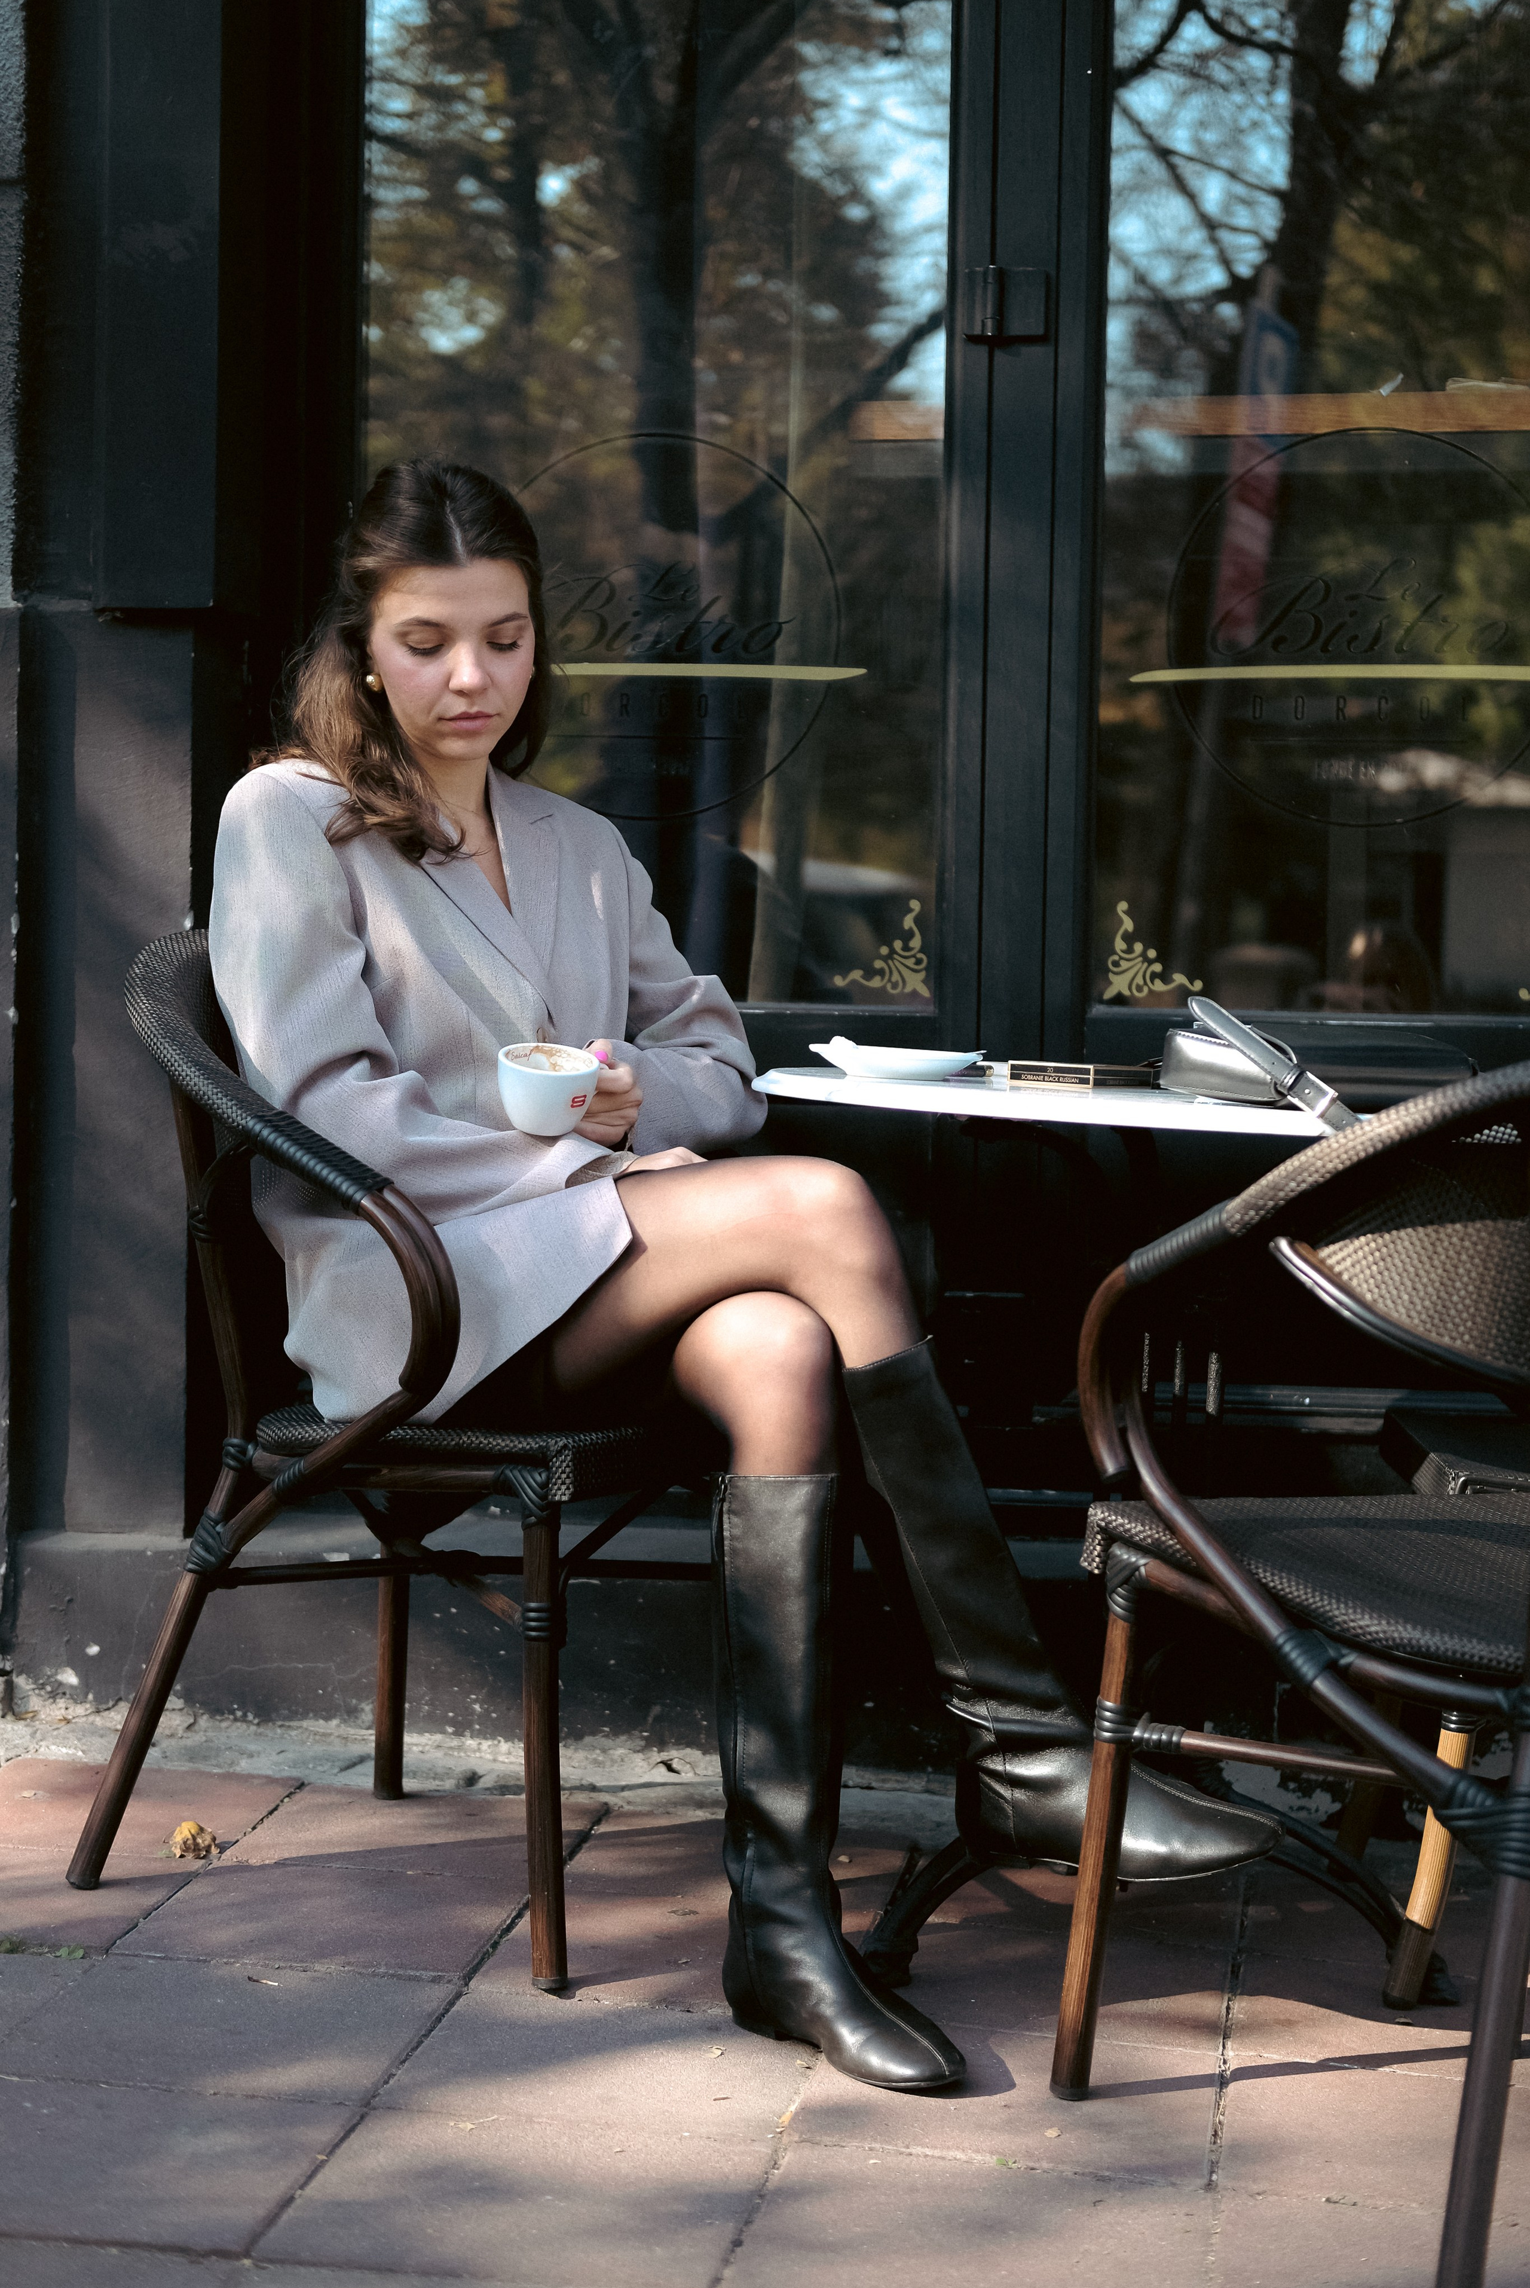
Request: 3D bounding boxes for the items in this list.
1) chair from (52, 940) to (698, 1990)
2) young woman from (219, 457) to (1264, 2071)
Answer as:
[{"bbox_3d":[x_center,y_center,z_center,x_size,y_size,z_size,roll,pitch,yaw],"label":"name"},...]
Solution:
[{"bbox_3d":[-0.302,0.244,3.078,0.580,0.860,0.540,3,4,30],"label":"chair"},{"bbox_3d":[-0.082,0.050,2.885,0.935,1.298,0.520,5,5,44],"label":"young woman"}]

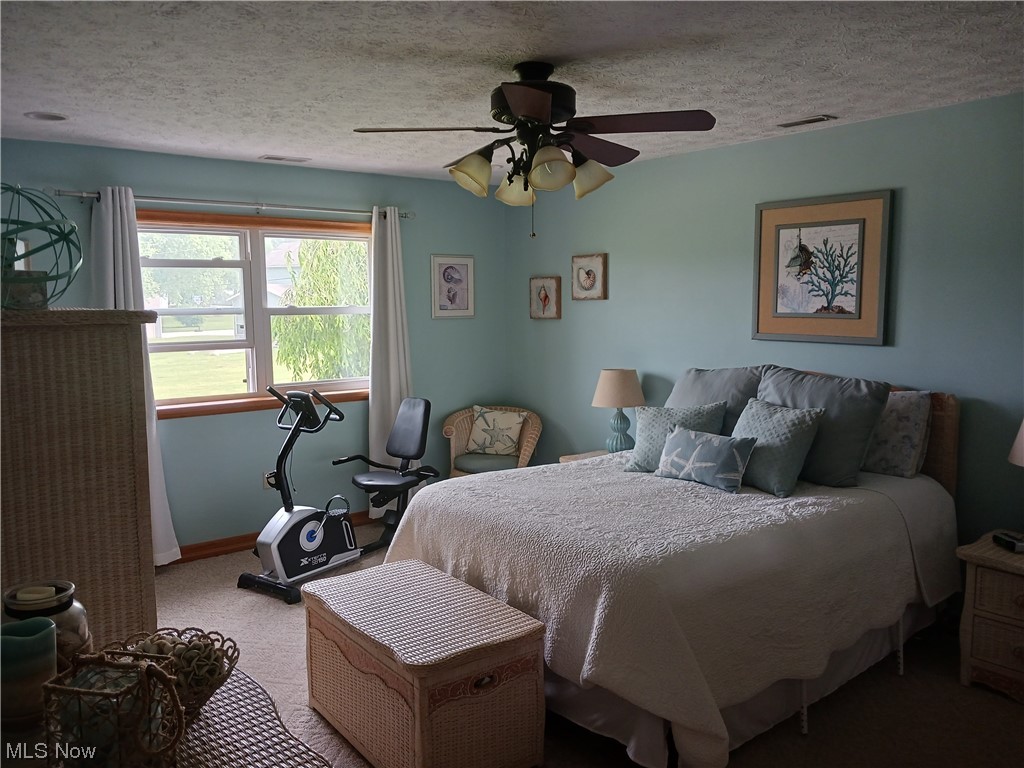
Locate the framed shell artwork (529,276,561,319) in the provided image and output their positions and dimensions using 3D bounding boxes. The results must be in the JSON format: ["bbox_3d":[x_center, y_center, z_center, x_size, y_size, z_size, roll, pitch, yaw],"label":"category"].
[{"bbox_3d":[0.239,-0.618,5.755,0.040,0.297,0.300,-5,8,-37],"label":"framed shell artwork"}]

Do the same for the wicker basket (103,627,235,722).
[{"bbox_3d":[-0.691,0.613,1.643,0.255,0.125,0.255,-5,8,-37],"label":"wicker basket"}]

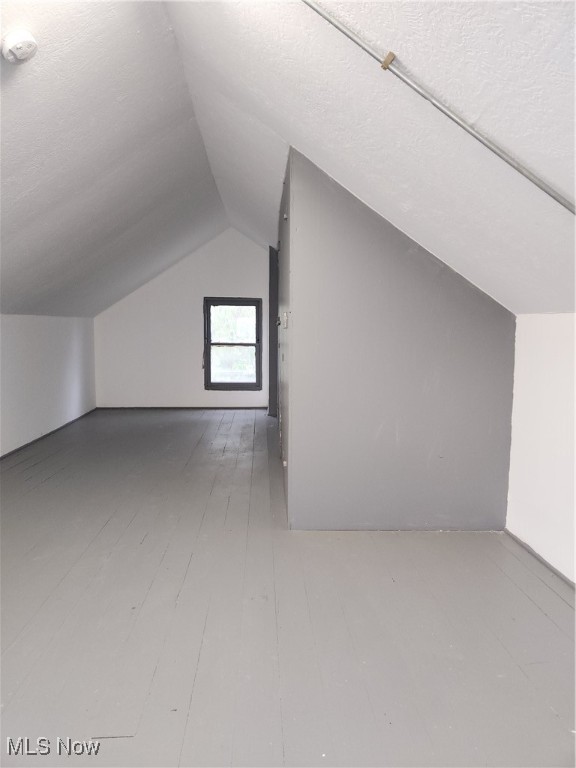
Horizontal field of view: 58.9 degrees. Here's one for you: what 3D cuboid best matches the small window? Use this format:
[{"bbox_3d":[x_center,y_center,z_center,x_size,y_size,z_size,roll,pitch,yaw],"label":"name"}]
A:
[{"bbox_3d":[-0.800,-0.582,7.503,0.838,1.365,0.100,0,7,-3],"label":"small window"}]

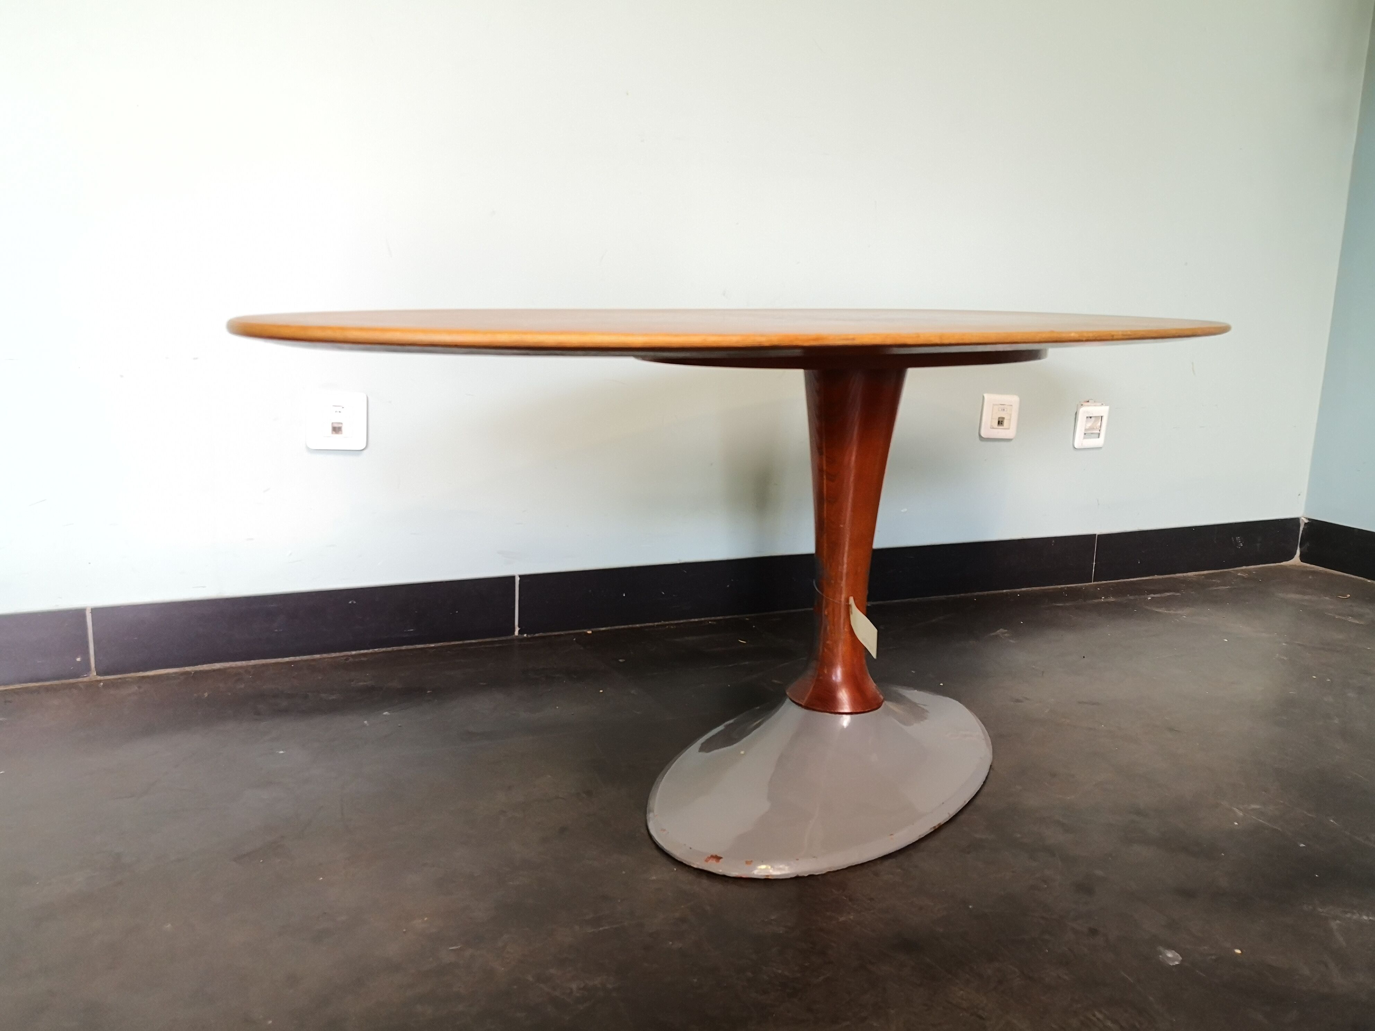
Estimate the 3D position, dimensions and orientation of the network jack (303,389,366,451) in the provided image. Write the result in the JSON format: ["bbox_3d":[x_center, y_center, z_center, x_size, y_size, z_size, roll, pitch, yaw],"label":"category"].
[{"bbox_3d":[-0.507,-0.138,1.550,0.082,0.082,0.011,-3,12,-23],"label":"network jack"}]

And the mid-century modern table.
[{"bbox_3d":[0.180,0.037,1.225,0.714,0.524,1.459,8,13,32],"label":"mid-century modern table"}]

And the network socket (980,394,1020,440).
[{"bbox_3d":[0.582,-0.186,2.011,0.082,0.082,0.011,-3,12,-23],"label":"network socket"}]

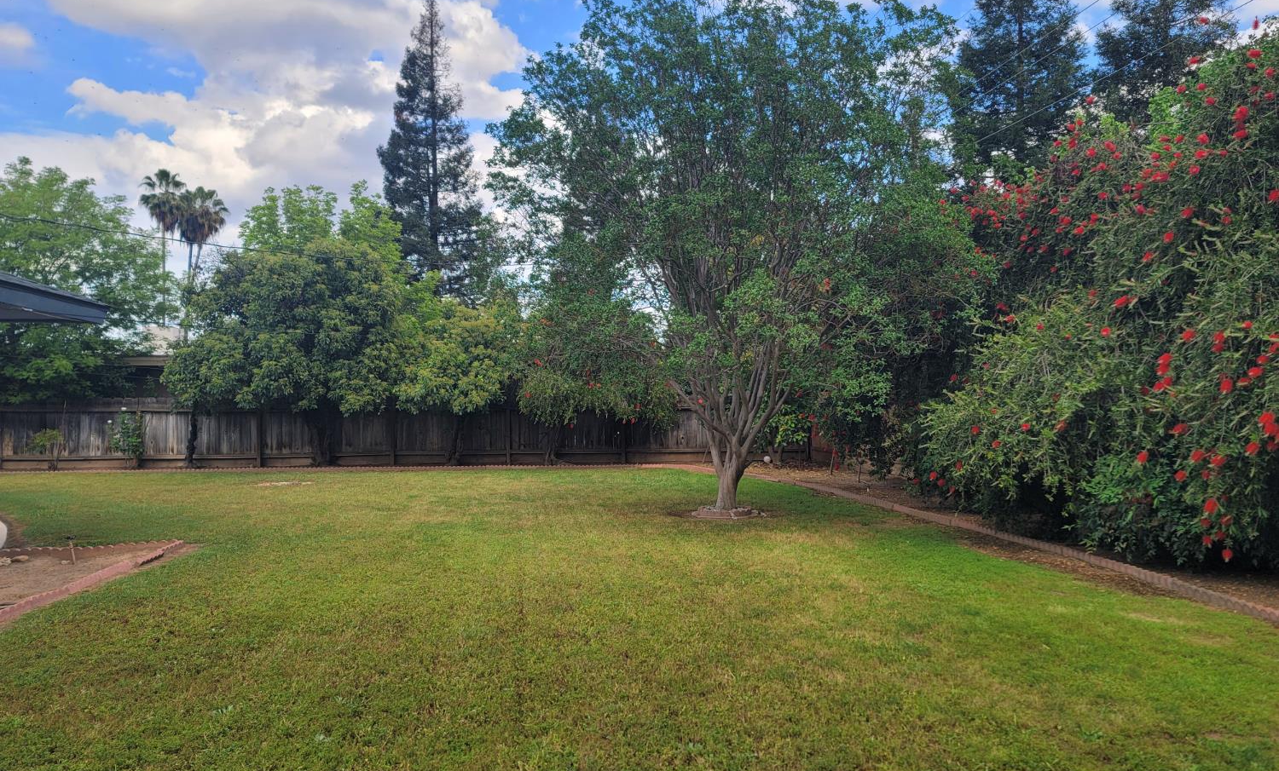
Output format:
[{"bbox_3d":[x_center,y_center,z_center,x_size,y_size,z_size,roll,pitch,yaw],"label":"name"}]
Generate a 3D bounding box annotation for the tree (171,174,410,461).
[{"bbox_3d":[-8.389,-1.476,22.000,5.807,6.735,5.000,0,-1,0],"label":"tree"}]

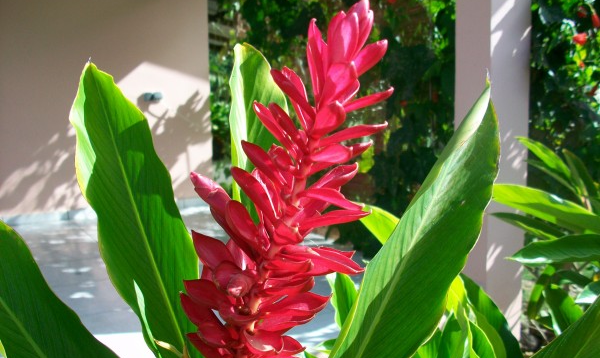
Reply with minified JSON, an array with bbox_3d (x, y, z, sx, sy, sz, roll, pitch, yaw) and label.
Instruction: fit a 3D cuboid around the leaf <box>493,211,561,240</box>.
[{"bbox_3d":[0.631,0.137,1.500,0.240,0.045,0.080,21,8,-7],"label":"leaf"}]

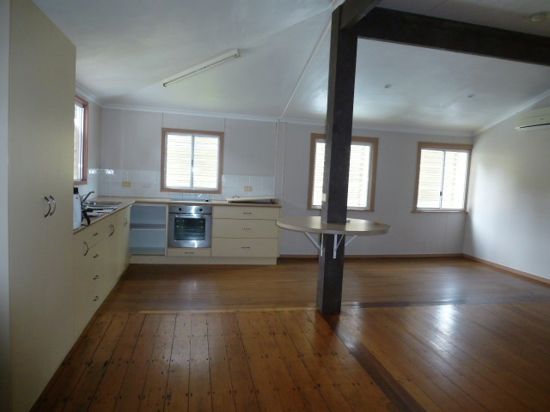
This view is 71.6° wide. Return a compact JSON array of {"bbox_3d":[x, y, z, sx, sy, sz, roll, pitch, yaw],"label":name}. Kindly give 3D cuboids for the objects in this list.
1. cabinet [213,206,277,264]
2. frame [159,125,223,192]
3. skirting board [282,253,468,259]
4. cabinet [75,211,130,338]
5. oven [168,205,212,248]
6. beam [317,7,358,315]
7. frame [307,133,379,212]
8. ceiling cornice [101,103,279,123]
[{"bbox_3d":[-0.482,0.418,5.844,0.965,0.870,0.580,2,4,-13],"label":"cabinet"},{"bbox_3d":[-1.274,-0.680,5.920,0.938,0.968,0.080,2,4,-13],"label":"frame"},{"bbox_3d":[1.777,0.868,6.712,3.610,0.065,0.020,2,4,-13],"label":"skirting board"},{"bbox_3d":[-1.910,0.491,3.717,0.600,0.880,2.650,2,4,-13],"label":"cabinet"},{"bbox_3d":[-1.250,0.280,5.646,0.598,0.599,0.550,2,4,-13],"label":"oven"},{"bbox_3d":[0.600,-0.400,3.715,0.190,2.888,0.170,2,4,-13],"label":"beam"},{"bbox_3d":[1.164,-0.546,6.475,1.215,1.272,0.080,2,4,-13],"label":"frame"},{"bbox_3d":[-1.250,-1.418,5.827,2.700,0.085,0.080,2,4,-13],"label":"ceiling cornice"}]

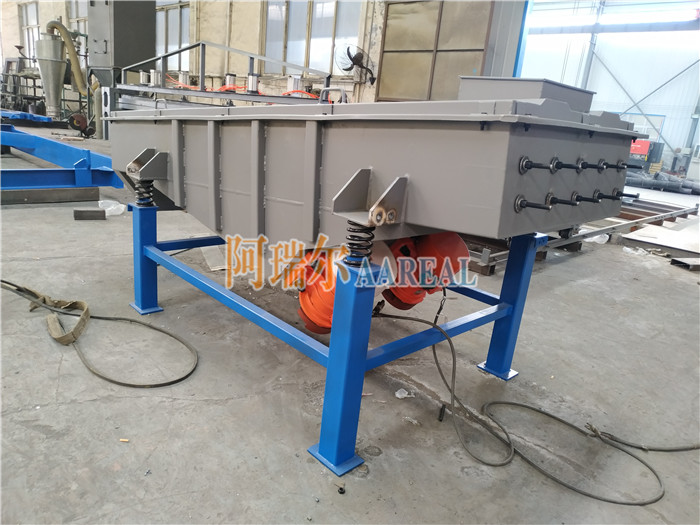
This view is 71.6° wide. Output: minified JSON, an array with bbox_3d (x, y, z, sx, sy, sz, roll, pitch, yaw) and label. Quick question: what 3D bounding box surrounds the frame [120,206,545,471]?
[{"bbox_3d":[-0.185,0.071,2.961,1.497,0.828,2.083,-9,22,-44],"label":"frame"}]

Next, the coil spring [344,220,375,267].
[{"bbox_3d":[0.036,-0.066,1.724,0.101,0.156,0.101,6,16,-2],"label":"coil spring"}]

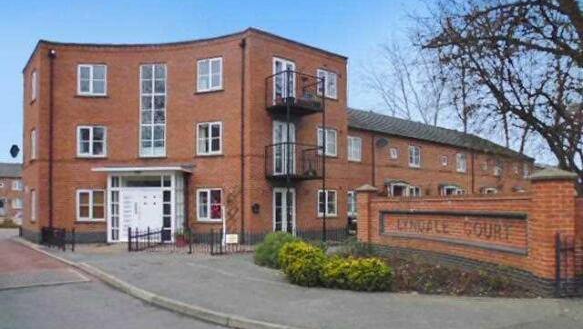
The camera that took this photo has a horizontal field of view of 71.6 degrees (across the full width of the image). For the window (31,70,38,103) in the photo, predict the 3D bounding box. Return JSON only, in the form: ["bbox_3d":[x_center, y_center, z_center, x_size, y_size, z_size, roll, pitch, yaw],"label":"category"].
[{"bbox_3d":[-11.575,-3.504,18.200,0.130,1.330,1.200,3,-4,-39],"label":"window"}]

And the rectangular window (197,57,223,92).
[{"bbox_3d":[-3.328,-3.646,16.500,1.200,1.330,0.130,-1,-4,20],"label":"rectangular window"}]

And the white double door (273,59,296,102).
[{"bbox_3d":[-0.277,-3.216,16.450,1.200,2.100,0.120,2,-4,-38],"label":"white double door"}]

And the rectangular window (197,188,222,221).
[{"bbox_3d":[-3.320,1.674,16.500,1.200,1.330,0.130,-1,-4,20],"label":"rectangular window"}]

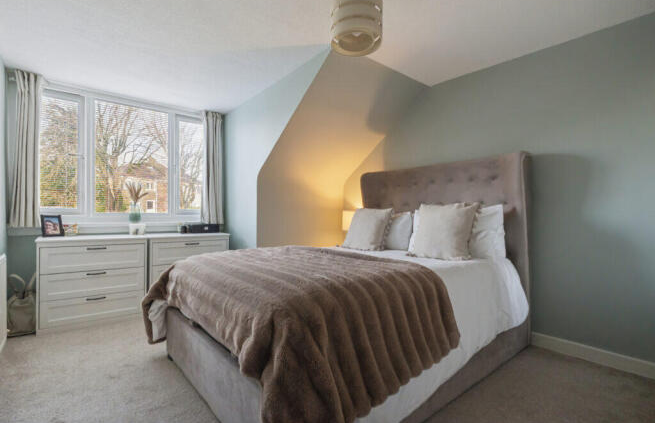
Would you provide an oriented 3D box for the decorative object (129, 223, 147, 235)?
[{"bbox_3d":[-1.973,0.188,3.020,0.140,0.115,0.110,1,0,-40],"label":"decorative object"}]

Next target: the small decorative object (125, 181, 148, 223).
[{"bbox_3d":[-2.139,-0.097,3.269,0.220,0.460,0.180,1,0,-40],"label":"small decorative object"}]

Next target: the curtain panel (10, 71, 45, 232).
[{"bbox_3d":[-2.773,-0.568,2.693,0.230,1.420,0.100,1,0,-40],"label":"curtain panel"}]

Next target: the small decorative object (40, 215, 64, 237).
[{"bbox_3d":[-2.491,0.141,2.650,0.070,0.192,0.145,1,0,35],"label":"small decorative object"}]

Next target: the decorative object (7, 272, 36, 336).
[{"bbox_3d":[-2.559,0.763,2.443,0.220,0.480,0.190,1,0,-40],"label":"decorative object"}]

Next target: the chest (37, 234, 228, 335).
[{"bbox_3d":[-1.897,0.630,3.037,1.590,0.772,0.470,1,0,-40],"label":"chest"}]

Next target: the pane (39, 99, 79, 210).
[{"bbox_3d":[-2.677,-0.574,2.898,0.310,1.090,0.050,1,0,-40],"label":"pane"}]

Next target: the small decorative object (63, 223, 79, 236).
[{"bbox_3d":[-2.429,0.184,2.755,0.120,0.106,0.080,1,0,-40],"label":"small decorative object"}]

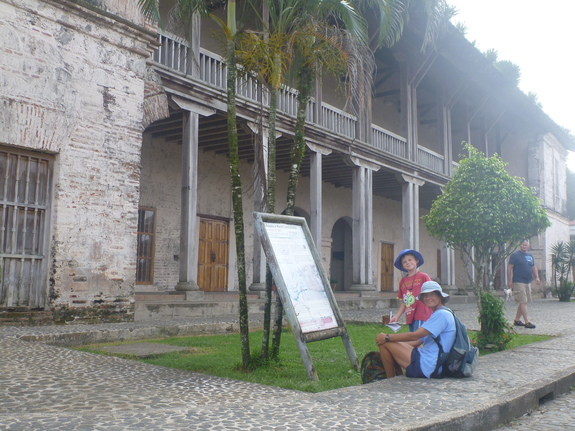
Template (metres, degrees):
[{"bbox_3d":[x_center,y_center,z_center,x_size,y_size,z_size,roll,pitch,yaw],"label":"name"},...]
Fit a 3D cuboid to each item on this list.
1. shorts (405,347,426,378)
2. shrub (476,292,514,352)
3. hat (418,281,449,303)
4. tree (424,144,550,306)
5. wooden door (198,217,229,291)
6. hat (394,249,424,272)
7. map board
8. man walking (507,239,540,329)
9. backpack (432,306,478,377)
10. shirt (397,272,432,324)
[{"bbox_3d":[1.206,1.314,5.420,0.360,0.270,0.360,-4,-8,37],"label":"shorts"},{"bbox_3d":[2.783,1.432,8.000,0.500,0.820,0.500,-4,-8,37],"label":"shrub"},{"bbox_3d":[1.323,0.691,5.400,0.270,0.170,0.290,8,-6,1],"label":"hat"},{"bbox_3d":[2.749,0.296,8.336,1.600,2.620,1.600,-4,-8,37],"label":"tree"},{"bbox_3d":[-2.290,1.207,18.500,0.100,2.300,1.270,-4,-8,37],"label":"wooden door"},{"bbox_3d":[1.224,0.452,6.000,0.300,0.150,0.310,-11,-32,19],"label":"hat"},{"bbox_3d":[0.201,0.761,6.002,0.100,1.730,0.820,-31,-23,30],"label":"map board"},{"bbox_3d":[4.734,1.363,12.095,0.580,1.760,0.500,5,-7,-33],"label":"man walking"},{"bbox_3d":[1.523,1.169,5.420,0.280,0.560,0.340,-4,-8,37],"label":"backpack"},{"bbox_3d":[1.274,0.833,6.000,0.380,0.530,0.240,-4,-8,39],"label":"shirt"}]

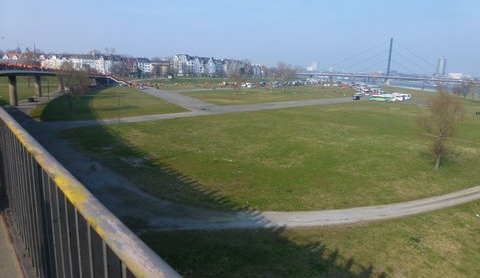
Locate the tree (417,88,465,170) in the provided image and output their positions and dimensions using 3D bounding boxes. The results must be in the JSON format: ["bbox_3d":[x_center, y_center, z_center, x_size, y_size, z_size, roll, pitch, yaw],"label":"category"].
[{"bbox_3d":[22.680,-1.160,38.043,4.724,9.362,4.582,9,13,31],"label":"tree"}]

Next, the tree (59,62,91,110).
[{"bbox_3d":[-37.823,-12.253,76.313,6.560,10.764,6.363,-3,13,-26],"label":"tree"}]

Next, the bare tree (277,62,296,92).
[{"bbox_3d":[27.783,-37.522,199.904,11.907,17.616,11.550,4,11,7],"label":"bare tree"}]

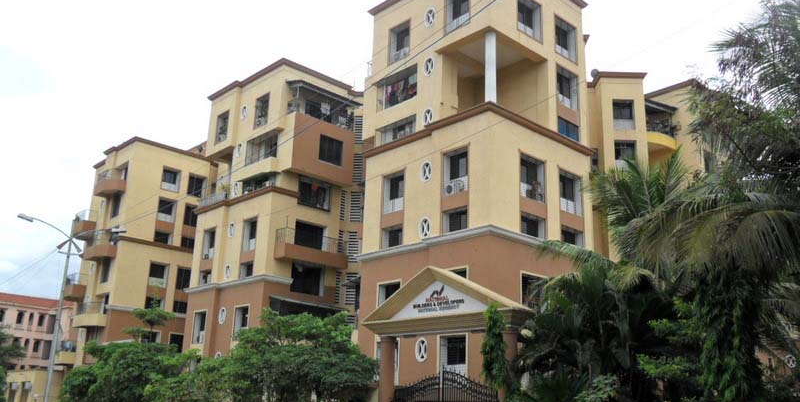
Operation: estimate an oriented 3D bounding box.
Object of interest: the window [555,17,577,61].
[{"bbox_3d":[9.149,-8.916,41.244,1.950,2.300,0.300,18,-24,-40],"label":"window"}]

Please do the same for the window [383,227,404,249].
[{"bbox_3d":[-0.291,1.961,38.866,0.300,1.050,1.500,18,-24,-40],"label":"window"}]

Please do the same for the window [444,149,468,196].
[{"bbox_3d":[2.823,-1.434,36.122,0.300,2.300,1.700,18,-24,-40],"label":"window"}]

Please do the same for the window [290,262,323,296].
[{"bbox_3d":[-6.223,5.255,49.315,2.490,1.950,0.300,17,-22,-40],"label":"window"}]

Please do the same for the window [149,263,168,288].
[{"bbox_3d":[-21.253,6.526,65.189,1.770,2.080,0.300,17,-22,-40],"label":"window"}]

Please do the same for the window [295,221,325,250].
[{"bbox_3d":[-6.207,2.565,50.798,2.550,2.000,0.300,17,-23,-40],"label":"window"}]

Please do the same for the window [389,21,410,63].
[{"bbox_3d":[0.104,-8.574,40.341,0.350,2.115,1.700,16,-22,-40],"label":"window"}]

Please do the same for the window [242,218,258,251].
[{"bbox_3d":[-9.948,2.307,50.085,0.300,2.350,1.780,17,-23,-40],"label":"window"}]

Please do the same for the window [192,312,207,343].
[{"bbox_3d":[-13.021,8.348,48.663,0.350,2.106,1.426,16,-22,-40],"label":"window"}]

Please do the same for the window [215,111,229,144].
[{"bbox_3d":[-12.451,-5.164,52.509,0.350,2.112,1.600,16,-22,-40],"label":"window"}]

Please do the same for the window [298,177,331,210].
[{"bbox_3d":[-5.789,-0.373,50.684,2.750,1.900,0.600,17,-22,-40],"label":"window"}]

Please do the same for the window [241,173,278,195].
[{"bbox_3d":[-9.365,-1.213,49.985,0.300,1.150,3.700,18,-24,-40],"label":"window"}]

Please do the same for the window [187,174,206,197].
[{"bbox_3d":[-19.093,-1.369,69.385,1.750,2.090,0.300,17,-22,-40],"label":"window"}]

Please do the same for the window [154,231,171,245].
[{"bbox_3d":[-21.185,3.352,66.110,1.570,0.950,0.300,17,-22,-40],"label":"window"}]

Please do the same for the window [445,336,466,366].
[{"bbox_3d":[2.519,6.582,32.440,0.250,1.260,1.334,16,-22,-40],"label":"window"}]

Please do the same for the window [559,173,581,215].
[{"bbox_3d":[8.776,-0.386,38.256,1.930,2.120,0.300,17,-22,-40],"label":"window"}]

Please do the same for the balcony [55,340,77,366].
[{"bbox_3d":[-29.427,13.383,64.713,1.200,2.100,2.500,18,-24,-40],"label":"balcony"}]

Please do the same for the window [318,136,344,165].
[{"bbox_3d":[-4.840,-3.510,51.804,2.000,1.880,0.250,17,-23,-40],"label":"window"}]

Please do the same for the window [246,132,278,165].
[{"bbox_3d":[-9.393,-3.508,50.653,0.350,1.850,3.750,17,-22,-40],"label":"window"}]

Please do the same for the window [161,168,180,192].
[{"bbox_3d":[-19.963,-1.816,64.286,0.350,2.002,1.731,-13,-22,40],"label":"window"}]

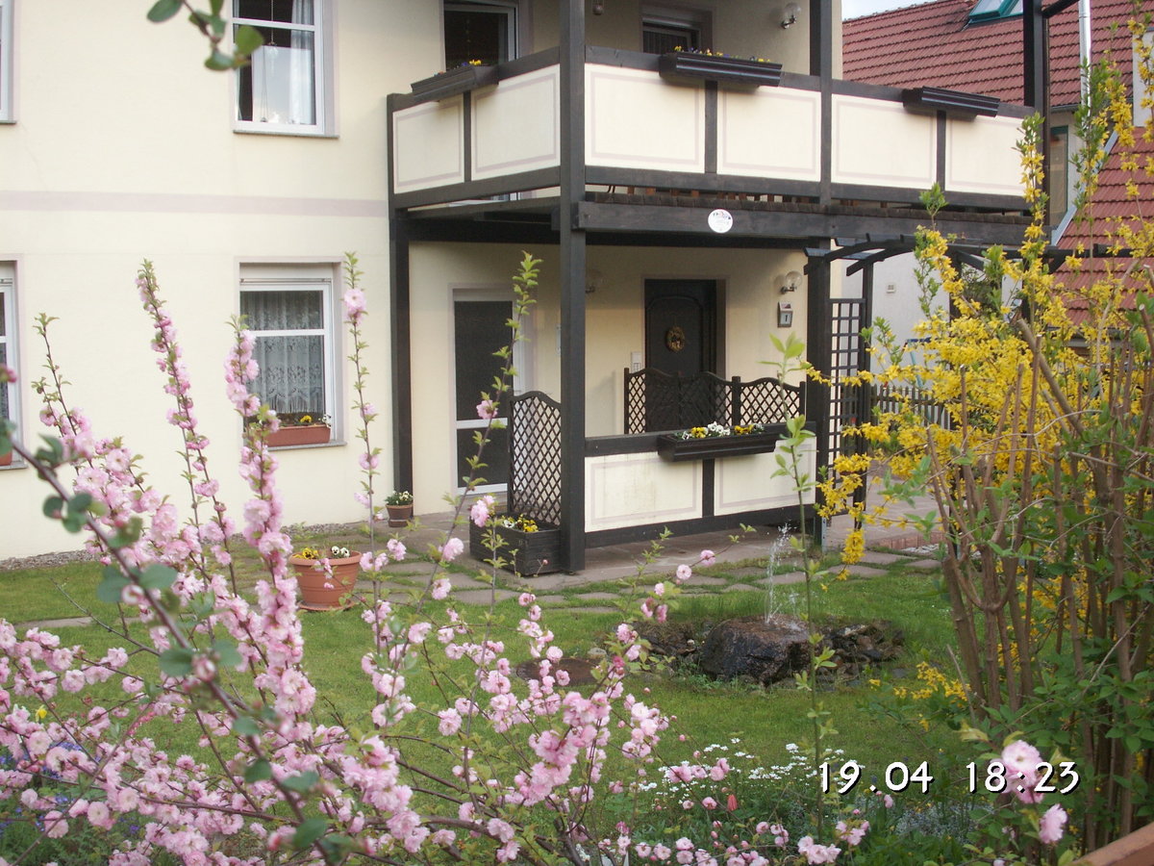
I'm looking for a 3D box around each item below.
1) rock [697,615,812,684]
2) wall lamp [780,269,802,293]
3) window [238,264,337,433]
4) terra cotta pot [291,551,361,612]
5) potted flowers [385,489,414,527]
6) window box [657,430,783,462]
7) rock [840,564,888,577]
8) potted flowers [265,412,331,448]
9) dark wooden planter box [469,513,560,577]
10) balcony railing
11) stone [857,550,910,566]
[{"bbox_3d":[1.009,1.202,7.094,0.640,0.310,0.460,0,7,0],"label":"rock"},{"bbox_3d":[2.401,-1.693,13.873,0.190,0.270,0.270,-4,8,-32],"label":"wall lamp"},{"bbox_3d":[-2.583,-0.731,11.027,0.930,1.570,0.140,-4,8,-32],"label":"window"},{"bbox_3d":[-1.740,1.026,8.520,0.500,0.340,0.500,0,7,0],"label":"terra cotta pot"},{"bbox_3d":[-1.630,0.692,11.300,0.260,0.330,0.260,0,7,0],"label":"potted flowers"},{"bbox_3d":[1.117,0.096,9.654,1.025,0.178,0.223,-4,8,-32],"label":"window box"},{"bbox_3d":[2.185,1.054,9.450,0.430,0.060,0.400,0,7,0],"label":"rock"},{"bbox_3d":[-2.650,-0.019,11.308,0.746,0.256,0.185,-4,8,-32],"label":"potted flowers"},{"bbox_3d":[-0.464,0.837,9.505,0.346,0.330,0.903,-4,8,-32],"label":"dark wooden planter box"},{"bbox_3d":[1.261,-2.585,11.431,5.061,0.987,3.192,-4,8,-32],"label":"balcony railing"},{"bbox_3d":[2.465,1.040,10.022,0.440,0.050,0.400,4,8,28],"label":"stone"}]

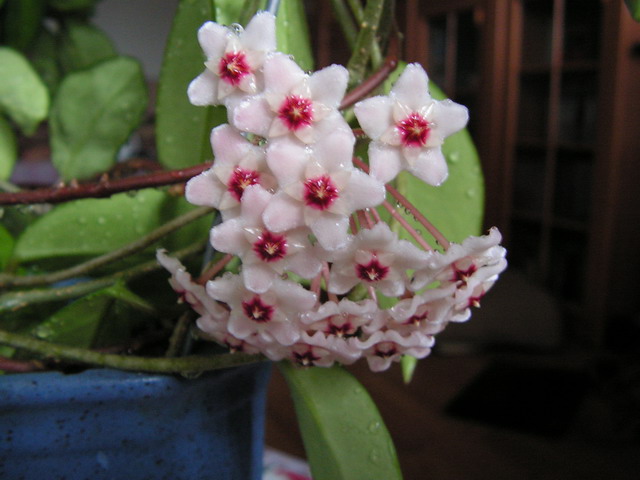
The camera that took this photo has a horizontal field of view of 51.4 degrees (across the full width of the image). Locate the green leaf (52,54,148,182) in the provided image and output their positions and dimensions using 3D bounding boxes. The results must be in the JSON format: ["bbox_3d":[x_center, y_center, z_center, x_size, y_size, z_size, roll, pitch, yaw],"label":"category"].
[{"bbox_3d":[-0.109,-0.060,0.330,0.050,0.061,0.022,-1,9,-11],"label":"green leaf"}]

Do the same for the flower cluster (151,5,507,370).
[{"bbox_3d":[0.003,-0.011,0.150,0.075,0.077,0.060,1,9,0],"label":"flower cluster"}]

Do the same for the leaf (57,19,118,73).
[{"bbox_3d":[-0.125,-0.103,0.360,0.034,0.034,0.018,-1,9,-11],"label":"leaf"}]

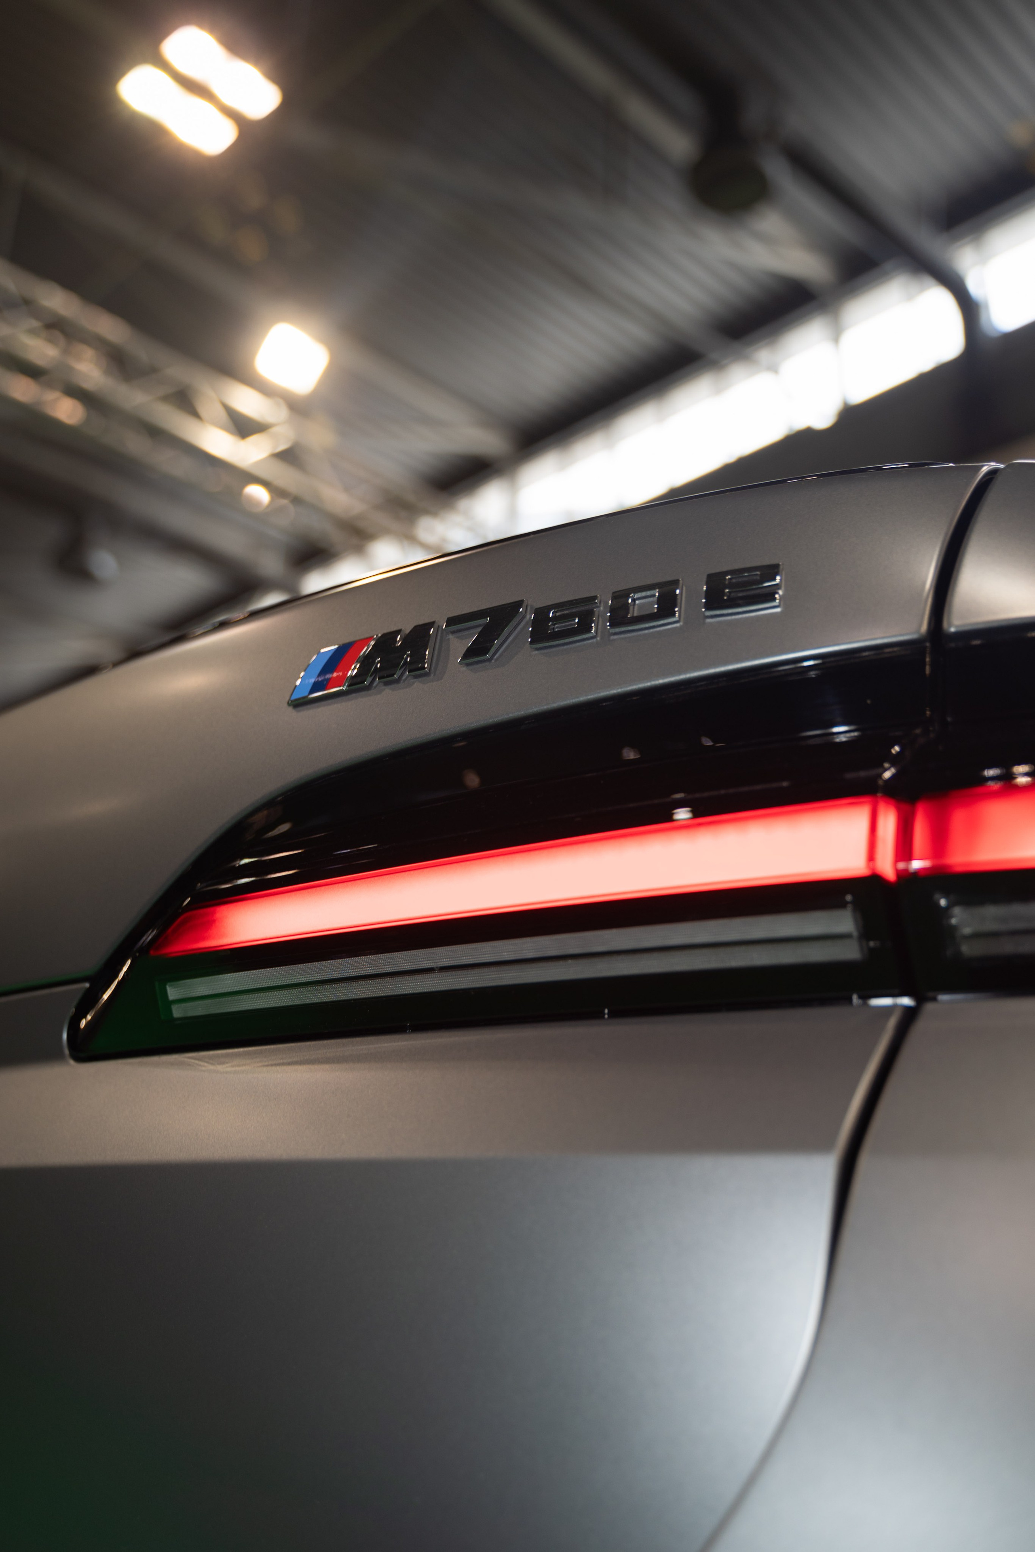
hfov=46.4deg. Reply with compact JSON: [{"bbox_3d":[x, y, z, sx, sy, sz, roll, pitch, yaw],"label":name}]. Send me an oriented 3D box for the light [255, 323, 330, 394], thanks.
[{"bbox_3d":[-2.523,-4.679,13.500,0.580,0.180,0.620,8,-16,-44],"label":"light"}]

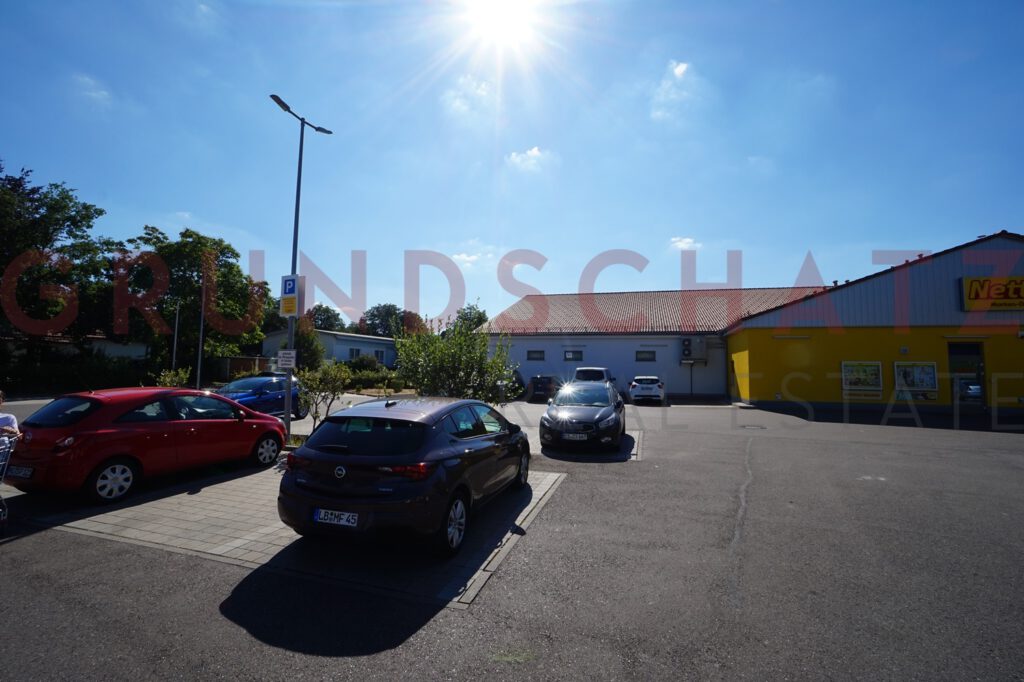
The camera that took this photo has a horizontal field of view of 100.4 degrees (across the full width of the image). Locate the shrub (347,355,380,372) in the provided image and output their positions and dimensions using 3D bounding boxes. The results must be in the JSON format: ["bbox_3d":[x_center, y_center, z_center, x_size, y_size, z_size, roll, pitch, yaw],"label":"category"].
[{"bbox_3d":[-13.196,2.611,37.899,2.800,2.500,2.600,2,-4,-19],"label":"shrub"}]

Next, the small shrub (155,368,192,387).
[{"bbox_3d":[-9.372,1.686,11.809,1.050,1.700,1.050,4,-5,-38],"label":"small shrub"}]

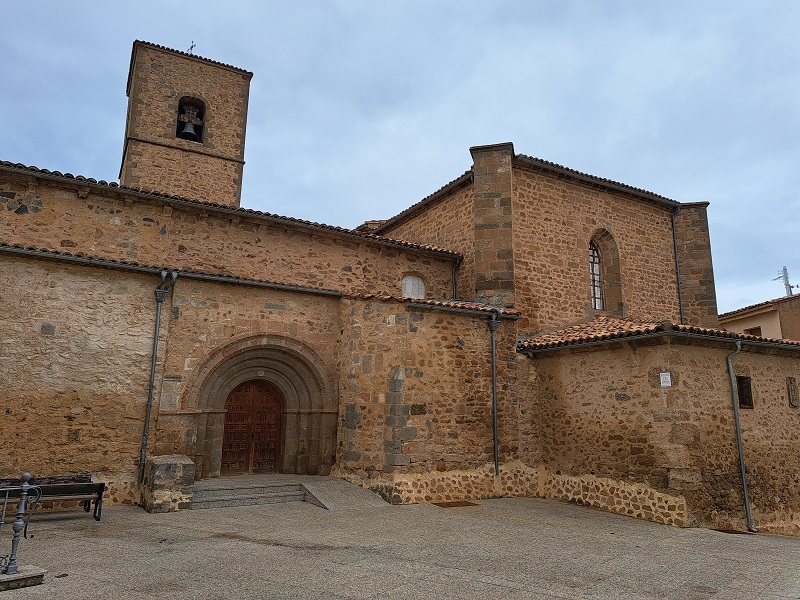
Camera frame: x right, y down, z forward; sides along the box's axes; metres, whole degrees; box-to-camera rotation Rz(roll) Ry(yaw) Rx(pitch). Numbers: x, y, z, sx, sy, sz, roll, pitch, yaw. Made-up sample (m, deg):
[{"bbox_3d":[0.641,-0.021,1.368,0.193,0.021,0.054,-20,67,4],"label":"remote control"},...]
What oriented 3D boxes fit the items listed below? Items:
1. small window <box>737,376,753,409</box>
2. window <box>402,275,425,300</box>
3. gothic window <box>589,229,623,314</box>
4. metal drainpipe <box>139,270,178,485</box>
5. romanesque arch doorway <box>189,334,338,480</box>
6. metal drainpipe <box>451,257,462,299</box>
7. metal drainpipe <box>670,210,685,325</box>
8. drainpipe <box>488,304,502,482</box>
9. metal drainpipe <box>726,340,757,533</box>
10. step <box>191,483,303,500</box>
[{"bbox_3d":[7.534,2.042,12.196,0.540,0.680,0.200,7,-13,-28],"label":"small window"},{"bbox_3d":[0.382,-0.296,17.209,0.820,0.970,0.250,8,-14,-32],"label":"window"},{"bbox_3d":[6.620,-0.842,18.465,1.550,3.100,0.500,7,-13,-29],"label":"gothic window"},{"bbox_3d":[-5.420,1.671,12.392,0.420,4.750,0.330,8,-14,-32],"label":"metal drainpipe"},{"bbox_3d":[-3.488,2.638,14.061,3.850,3.480,0.750,8,-14,-32],"label":"romanesque arch doorway"},{"bbox_3d":[1.779,-0.694,17.876,0.140,1.500,0.320,8,-14,-32],"label":"metal drainpipe"},{"bbox_3d":[10.094,-1.185,20.078,0.140,4.200,0.200,7,-13,-29],"label":"metal drainpipe"},{"bbox_3d":[2.353,2.237,13.654,0.270,4.050,0.260,1,-12,0],"label":"drainpipe"},{"bbox_3d":[7.184,2.812,11.589,0.130,3.920,0.320,7,-13,-28],"label":"metal drainpipe"},{"bbox_3d":[-3.178,4.076,11.692,2.350,0.190,0.400,8,-14,-32],"label":"step"}]

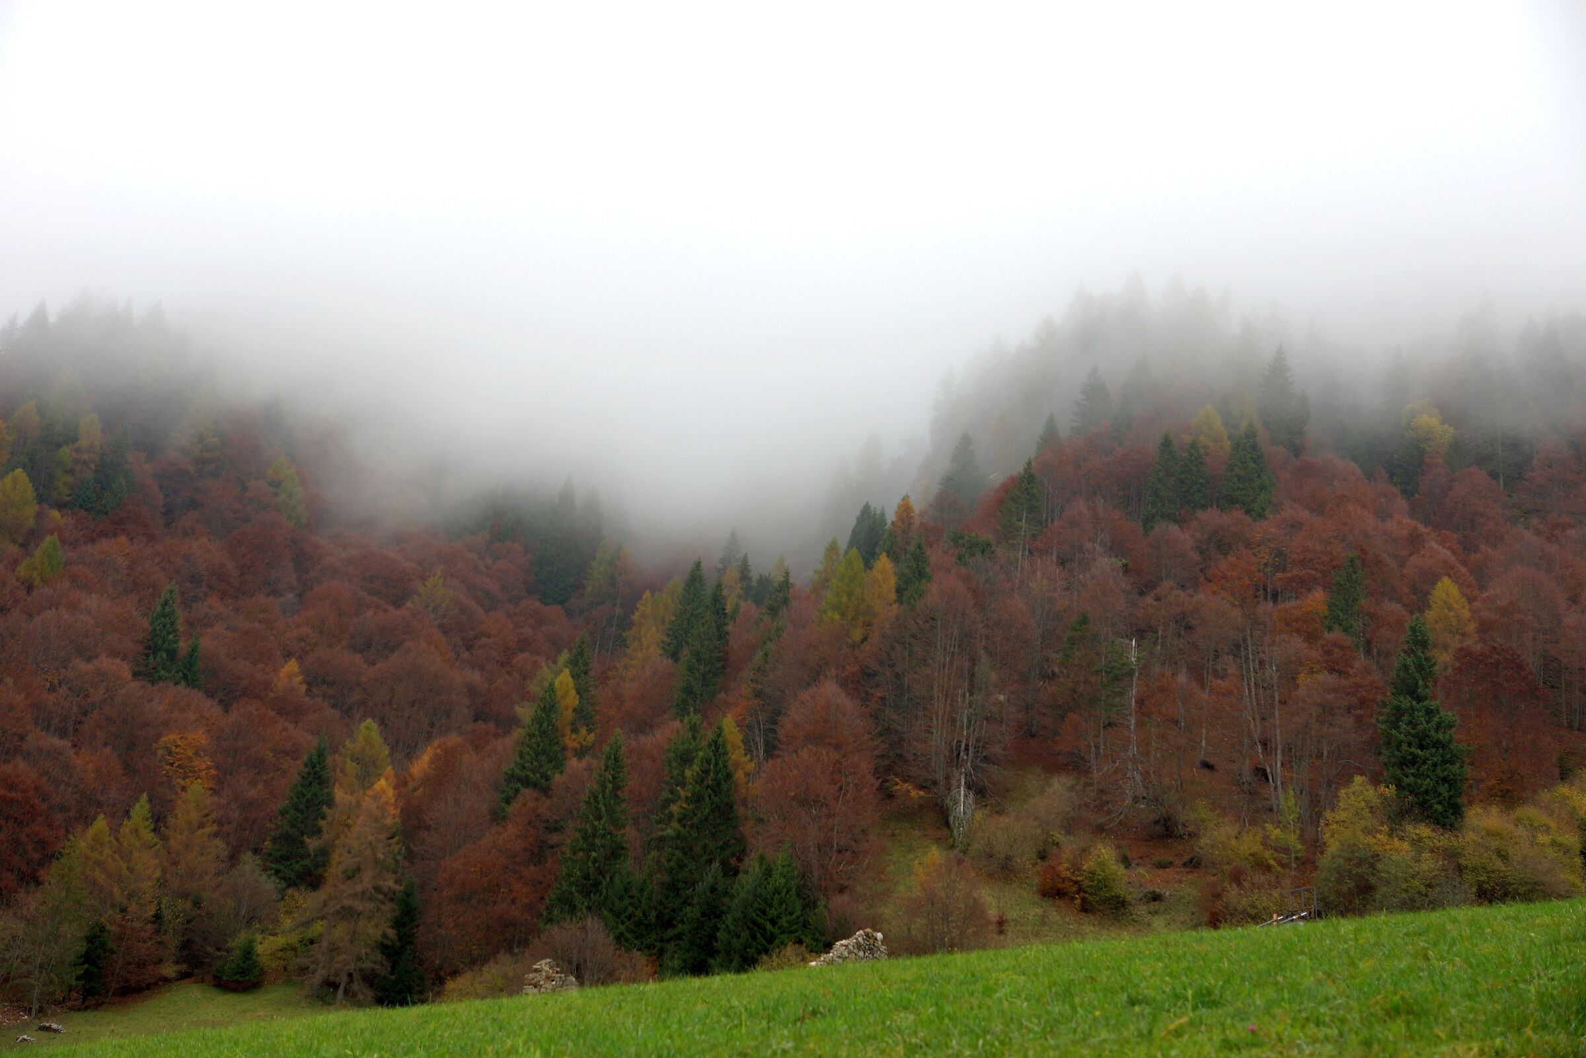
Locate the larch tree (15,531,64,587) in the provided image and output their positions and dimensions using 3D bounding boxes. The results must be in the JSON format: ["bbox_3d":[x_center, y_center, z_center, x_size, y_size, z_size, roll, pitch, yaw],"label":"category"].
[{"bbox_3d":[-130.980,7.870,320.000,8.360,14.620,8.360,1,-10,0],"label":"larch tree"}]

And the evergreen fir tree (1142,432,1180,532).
[{"bbox_3d":[56.830,-5.700,285.000,6.210,18.750,6.210,1,-10,0],"label":"evergreen fir tree"}]

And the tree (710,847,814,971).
[{"bbox_3d":[-1.800,23.910,114.420,6.300,8.300,6.300,0,-8,0],"label":"tree"}]

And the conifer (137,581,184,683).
[{"bbox_3d":[-70.090,13.670,205.000,5.350,15.510,5.350,2,-7,-19],"label":"conifer"}]

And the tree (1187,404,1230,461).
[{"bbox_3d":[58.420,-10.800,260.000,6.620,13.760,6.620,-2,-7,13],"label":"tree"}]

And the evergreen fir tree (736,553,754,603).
[{"bbox_3d":[-8.250,10.380,310.000,3.580,12.590,3.580,1,-10,0],"label":"evergreen fir tree"}]

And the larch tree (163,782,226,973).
[{"bbox_3d":[-41.690,24.700,129.030,4.800,14.000,4.800,0,-8,0],"label":"larch tree"}]

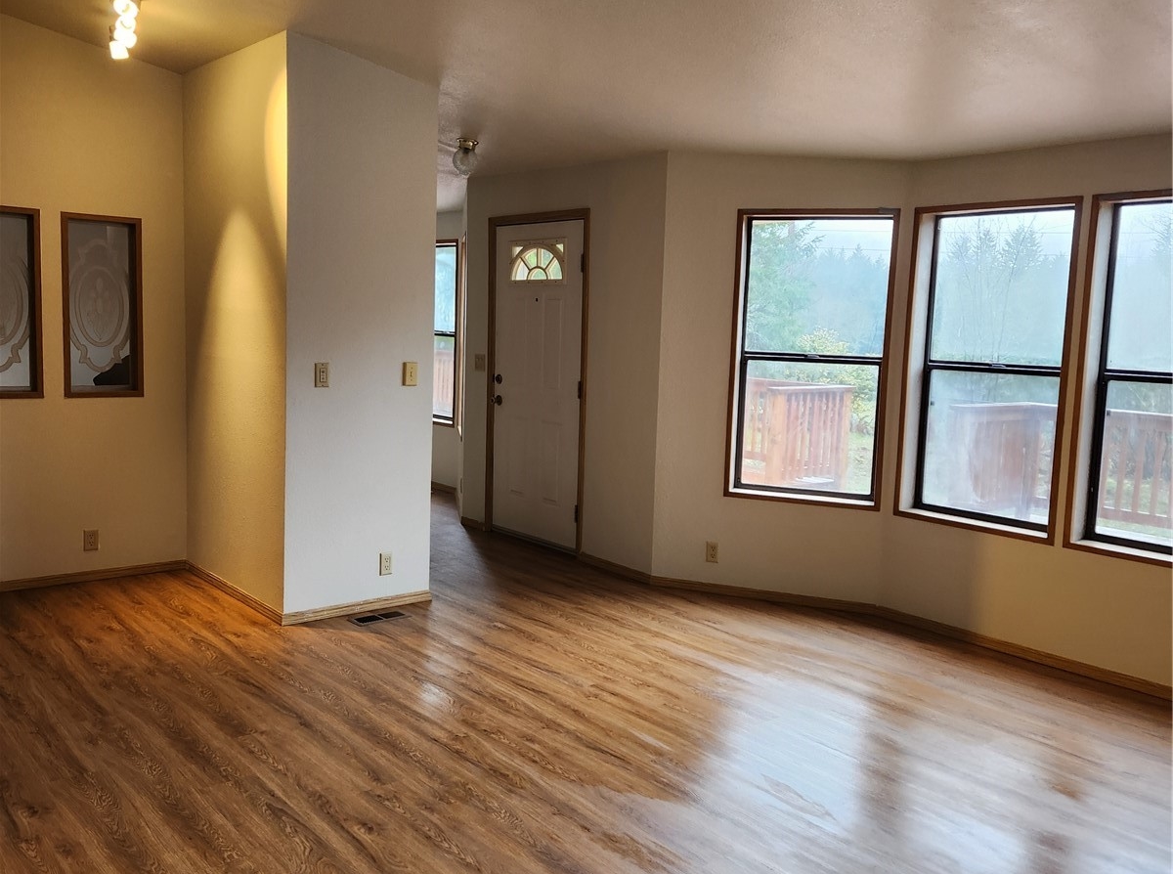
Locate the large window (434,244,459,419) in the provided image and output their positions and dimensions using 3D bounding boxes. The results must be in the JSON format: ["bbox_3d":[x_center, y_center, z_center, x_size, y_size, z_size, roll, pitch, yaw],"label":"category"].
[{"bbox_3d":[-1.306,-0.879,8.894,0.080,1.490,0.770,-3,8,-40],"label":"large window"}]

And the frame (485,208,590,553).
[{"bbox_3d":[-0.318,-0.368,6.755,0.060,2.070,0.950,-3,8,-40],"label":"frame"}]

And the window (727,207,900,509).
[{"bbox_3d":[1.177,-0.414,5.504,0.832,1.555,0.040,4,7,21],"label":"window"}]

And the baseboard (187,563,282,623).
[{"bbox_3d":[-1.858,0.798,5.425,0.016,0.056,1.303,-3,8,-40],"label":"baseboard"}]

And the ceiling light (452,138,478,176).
[{"bbox_3d":[-0.713,-1.641,6.114,0.142,0.202,0.142,8,1,0],"label":"ceiling light"}]

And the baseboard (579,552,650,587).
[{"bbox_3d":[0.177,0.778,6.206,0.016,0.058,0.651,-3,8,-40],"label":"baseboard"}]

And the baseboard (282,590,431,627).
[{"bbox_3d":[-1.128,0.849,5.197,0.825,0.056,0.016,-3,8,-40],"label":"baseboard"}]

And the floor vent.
[{"bbox_3d":[-1.011,0.889,5.093,0.285,0.010,0.128,-3,8,-40],"label":"floor vent"}]

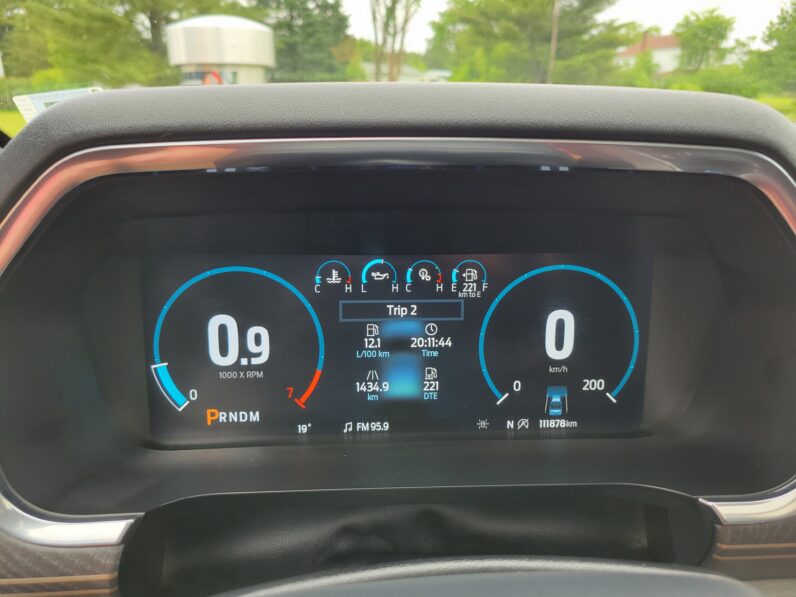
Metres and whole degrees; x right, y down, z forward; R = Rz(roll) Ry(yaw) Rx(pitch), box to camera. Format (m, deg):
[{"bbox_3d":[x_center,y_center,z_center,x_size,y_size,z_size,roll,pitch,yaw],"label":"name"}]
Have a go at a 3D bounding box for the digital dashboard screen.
[{"bbox_3d":[0.003,0.027,0.354,0.290,0.110,0.020,0,9,-3],"label":"digital dashboard screen"}]

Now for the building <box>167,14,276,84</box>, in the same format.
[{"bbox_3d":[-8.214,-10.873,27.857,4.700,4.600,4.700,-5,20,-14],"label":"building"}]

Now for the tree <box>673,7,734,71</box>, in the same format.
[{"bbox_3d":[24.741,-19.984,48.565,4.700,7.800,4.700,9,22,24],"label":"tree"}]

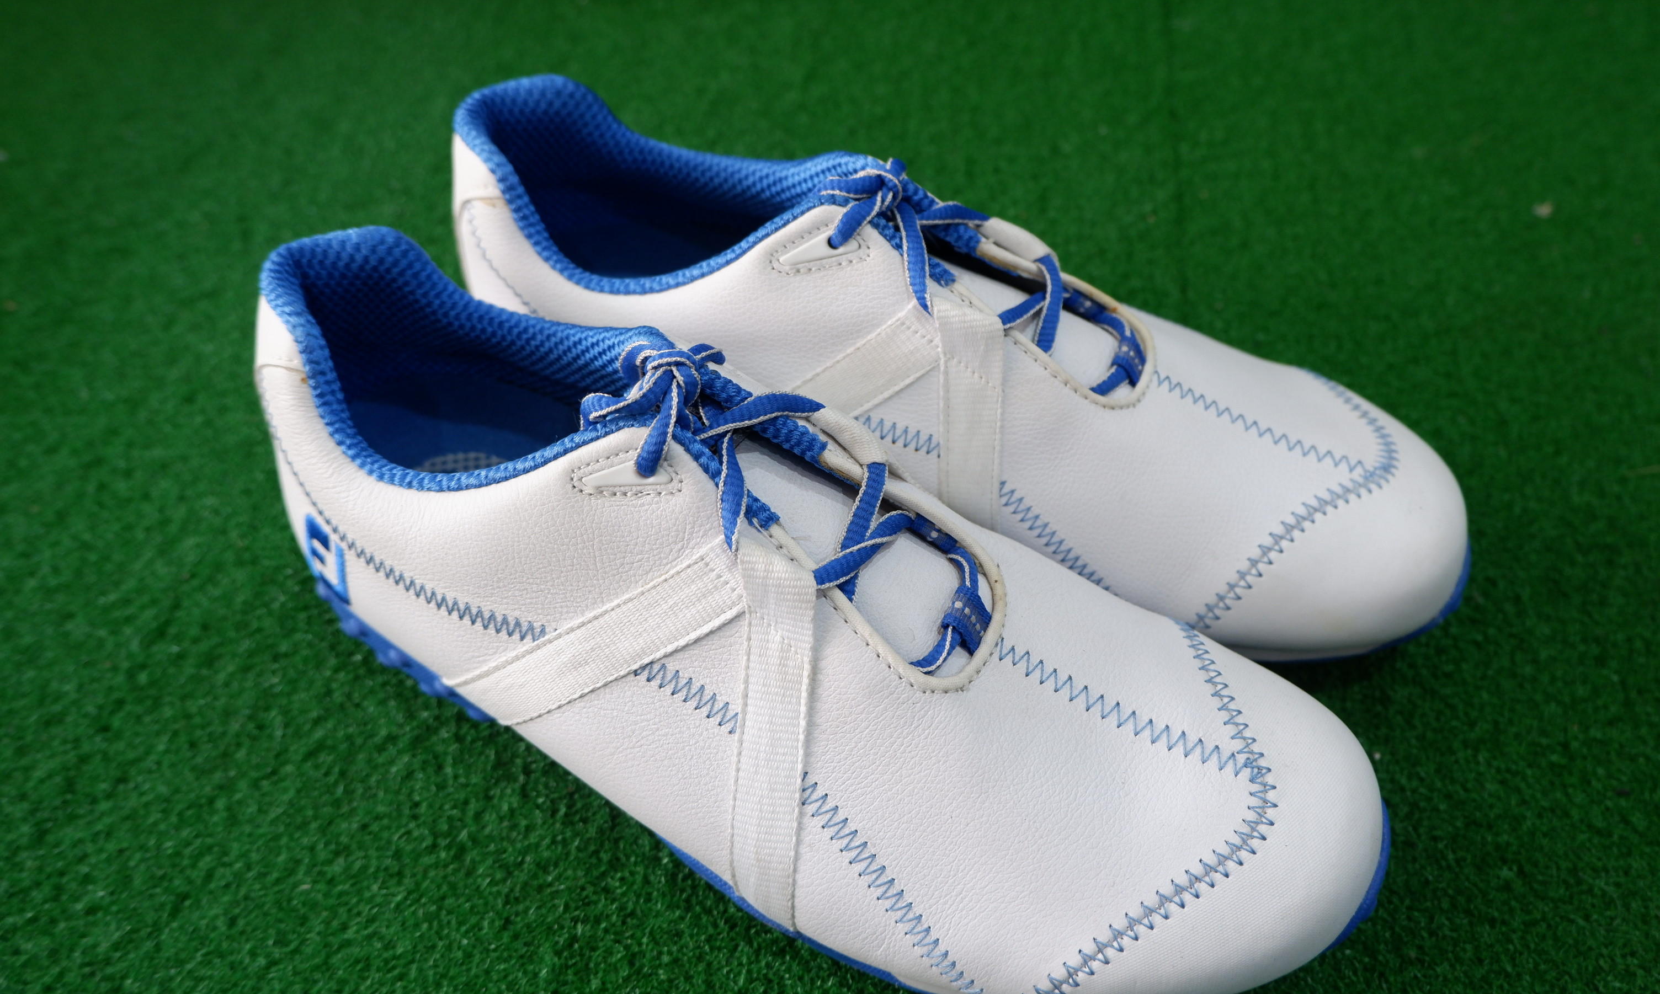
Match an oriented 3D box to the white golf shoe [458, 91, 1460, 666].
[{"bbox_3d":[0.027,-0.044,0.305,0.290,0.099,0.111,17,52,16],"label":"white golf shoe"}]

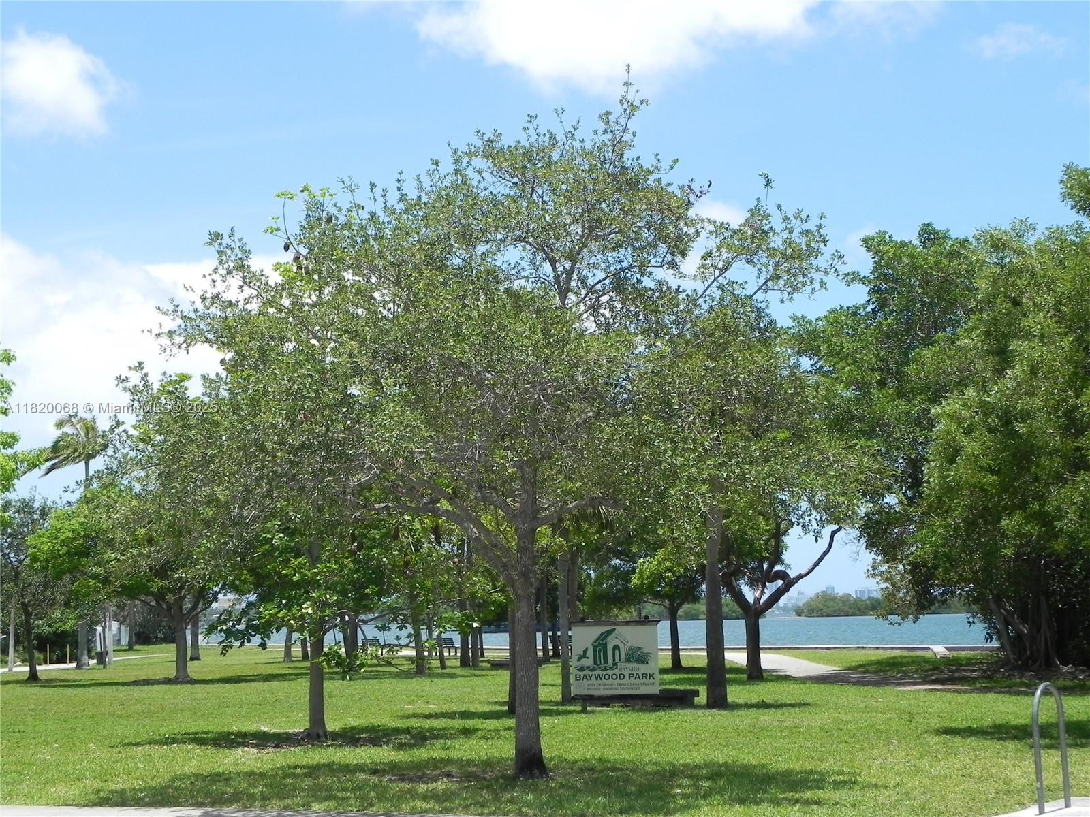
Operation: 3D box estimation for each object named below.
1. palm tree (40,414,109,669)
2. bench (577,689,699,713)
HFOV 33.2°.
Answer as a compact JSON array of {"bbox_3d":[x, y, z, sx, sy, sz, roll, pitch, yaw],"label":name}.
[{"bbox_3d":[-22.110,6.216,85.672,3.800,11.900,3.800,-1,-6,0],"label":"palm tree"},{"bbox_3d":[1.718,5.398,33.800,2.220,0.420,0.450,-1,-6,0],"label":"bench"}]

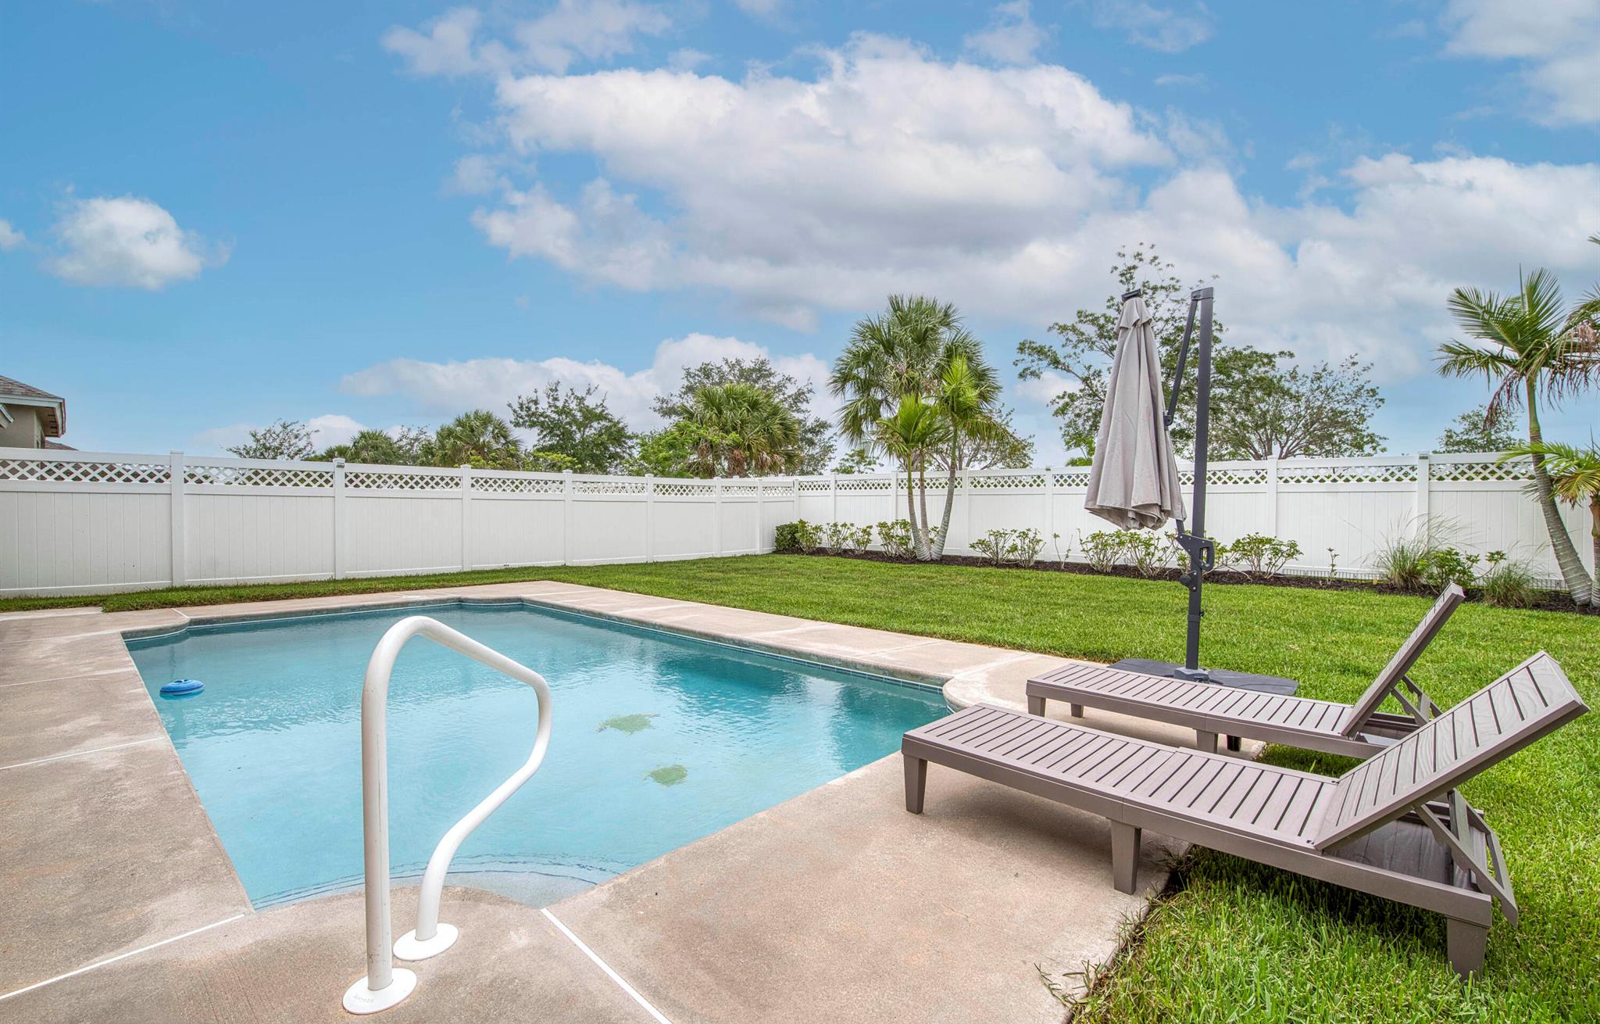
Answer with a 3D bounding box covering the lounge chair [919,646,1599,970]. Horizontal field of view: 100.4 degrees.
[{"bbox_3d":[1.193,0.739,2.104,1.654,0.749,0.571,0,0,43],"label":"lounge chair"}]

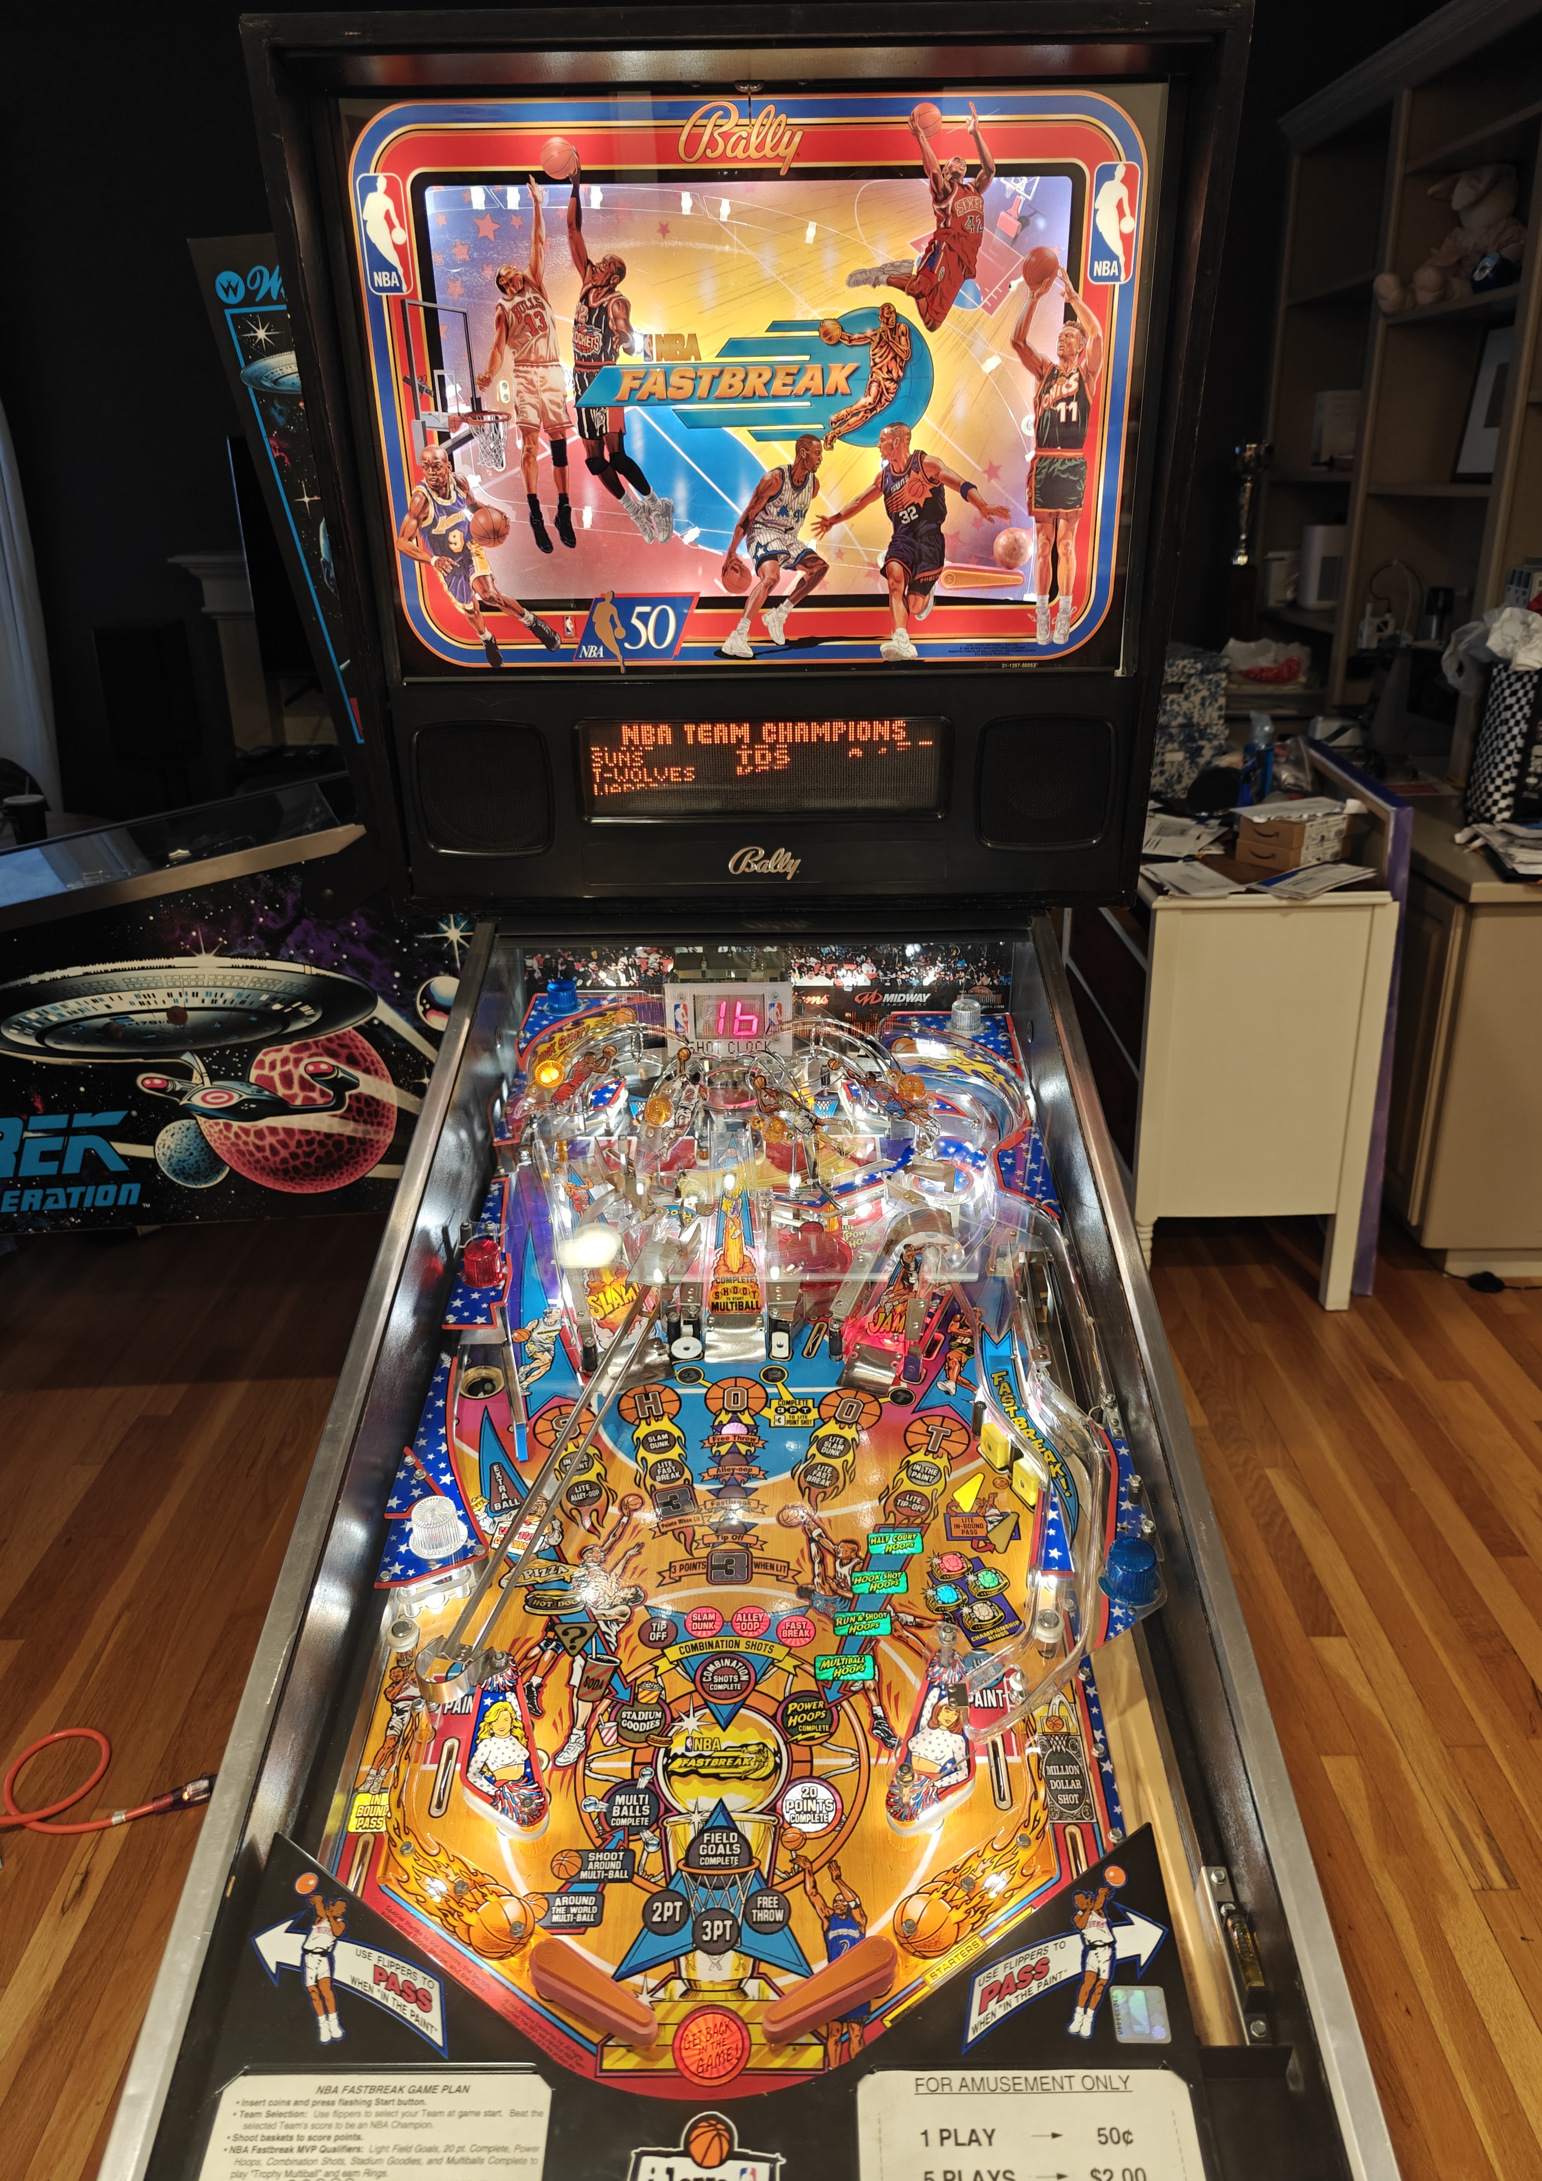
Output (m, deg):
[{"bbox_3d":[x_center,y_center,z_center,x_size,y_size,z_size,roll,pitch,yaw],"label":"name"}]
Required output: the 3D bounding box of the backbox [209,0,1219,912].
[{"bbox_3d":[-0.010,-0.506,1.372,0.730,0.715,0.335,-1,21,0],"label":"backbox"}]

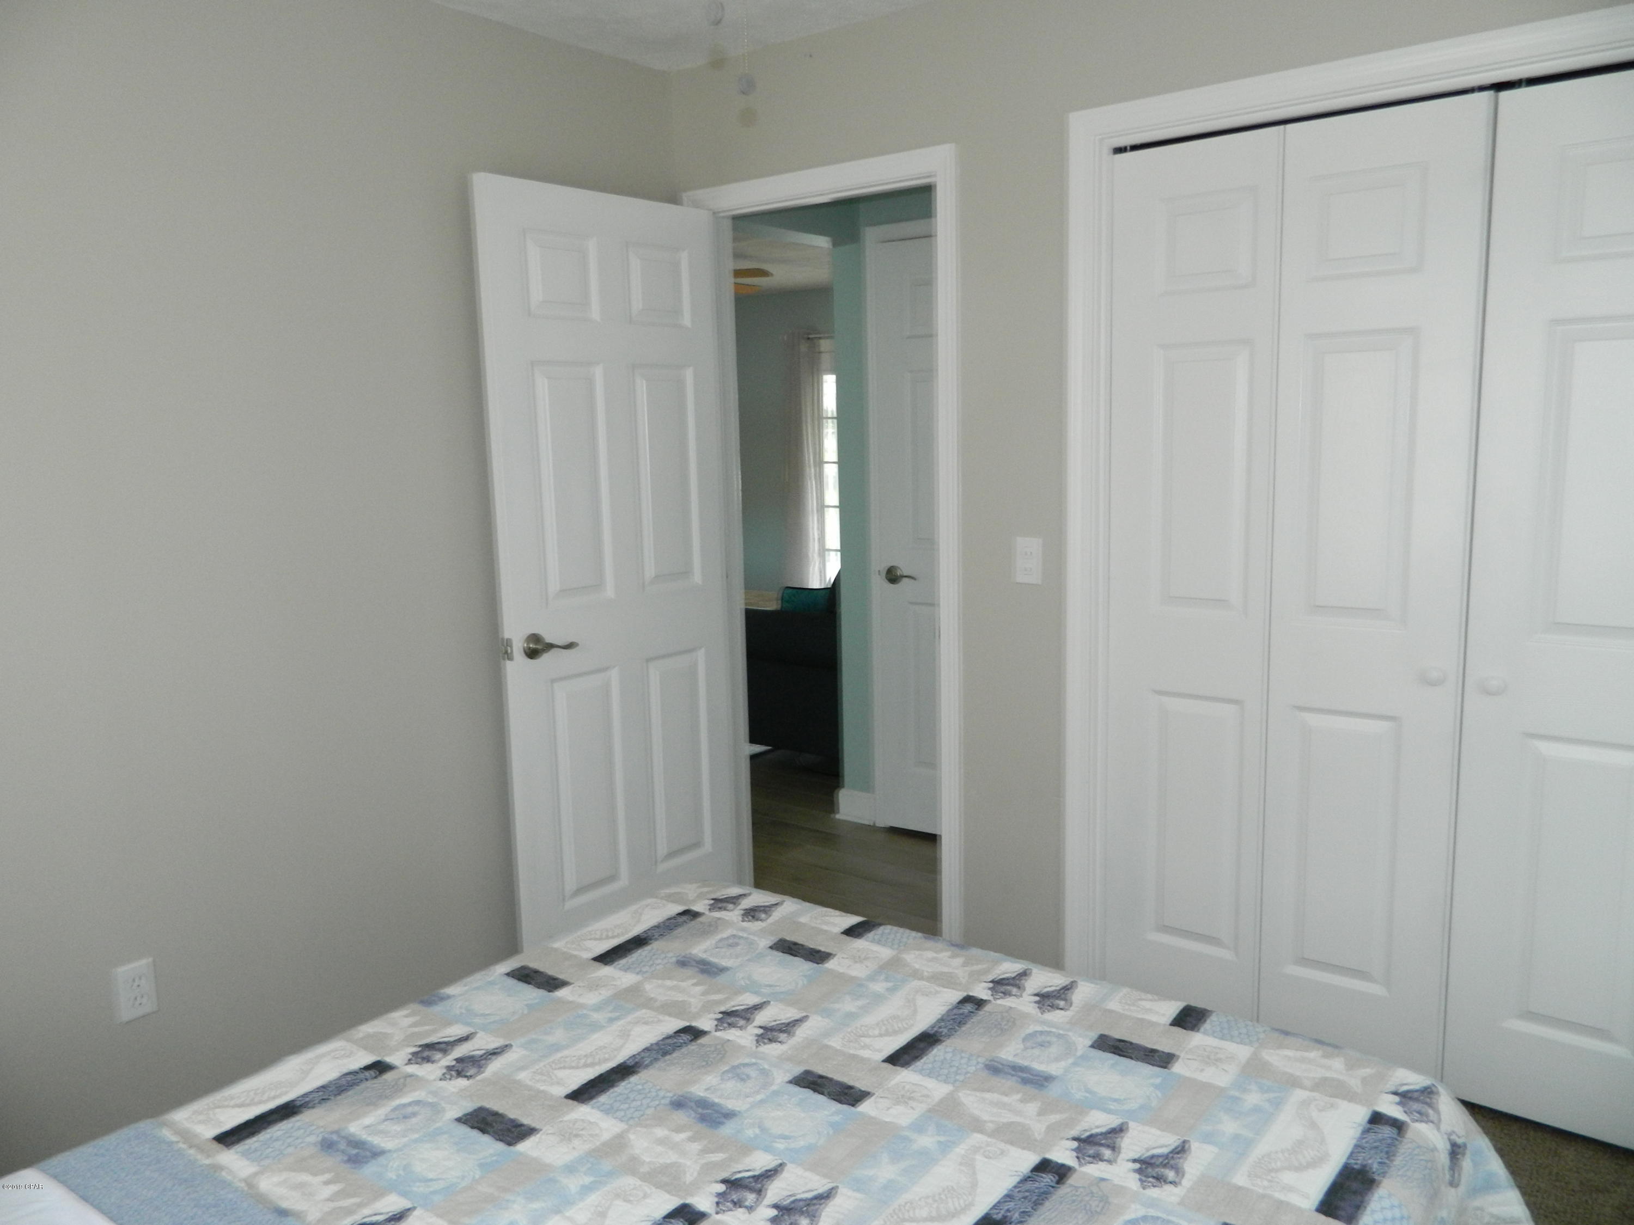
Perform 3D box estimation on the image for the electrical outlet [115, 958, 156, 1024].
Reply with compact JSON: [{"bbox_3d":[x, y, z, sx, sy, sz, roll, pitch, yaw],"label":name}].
[{"bbox_3d":[-1.406,0.782,2.437,0.010,0.116,0.073,6,11,42],"label":"electrical outlet"}]

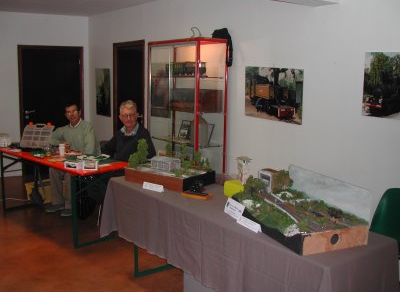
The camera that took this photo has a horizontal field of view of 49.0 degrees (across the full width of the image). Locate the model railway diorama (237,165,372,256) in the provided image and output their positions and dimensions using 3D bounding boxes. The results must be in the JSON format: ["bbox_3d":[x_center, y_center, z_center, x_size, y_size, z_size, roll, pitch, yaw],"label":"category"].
[{"bbox_3d":[0.573,0.350,2.649,0.435,0.305,0.759,-3,10,-23],"label":"model railway diorama"}]

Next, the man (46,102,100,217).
[{"bbox_3d":[-1.544,0.144,5.354,0.530,1.310,0.670,5,10,22],"label":"man"}]

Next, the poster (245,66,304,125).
[{"bbox_3d":[0.668,-0.481,4.070,0.020,0.485,0.745,-6,12,-36],"label":"poster"}]

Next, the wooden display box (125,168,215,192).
[{"bbox_3d":[-0.255,0.253,3.764,0.649,0.105,0.427,8,12,37],"label":"wooden display box"}]

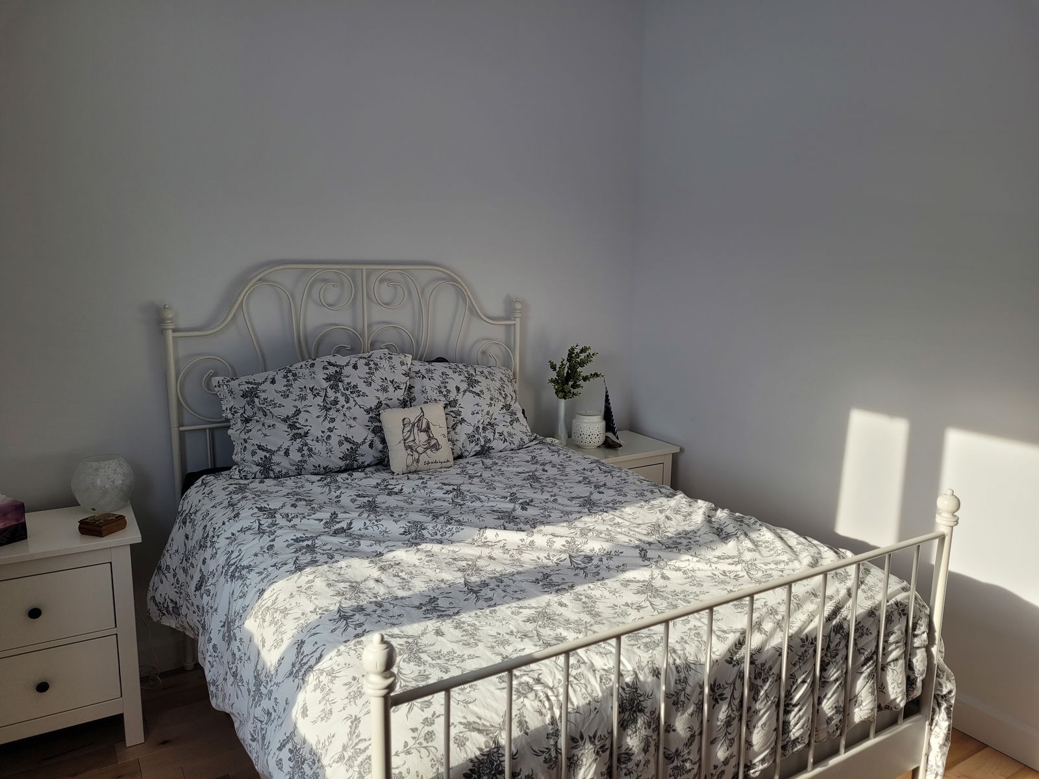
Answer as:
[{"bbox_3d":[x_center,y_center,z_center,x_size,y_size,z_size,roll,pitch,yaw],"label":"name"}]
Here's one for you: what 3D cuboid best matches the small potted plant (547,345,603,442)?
[{"bbox_3d":[0.244,0.039,3.446,0.215,0.440,0.195,-5,11,-31],"label":"small potted plant"}]

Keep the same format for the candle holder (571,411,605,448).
[{"bbox_3d":[0.307,0.184,3.487,0.150,0.142,0.150,1,10,0],"label":"candle holder"}]

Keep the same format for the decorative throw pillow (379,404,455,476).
[{"bbox_3d":[-0.356,0.168,2.766,0.243,0.240,0.085,-7,-12,-30],"label":"decorative throw pillow"}]

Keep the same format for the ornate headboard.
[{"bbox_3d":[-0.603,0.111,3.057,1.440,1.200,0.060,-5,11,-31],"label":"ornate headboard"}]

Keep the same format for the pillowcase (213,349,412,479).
[{"bbox_3d":[-0.705,0.082,2.786,0.665,0.410,0.180,-8,-8,-26],"label":"pillowcase"}]

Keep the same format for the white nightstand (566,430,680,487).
[{"bbox_3d":[0.385,0.581,3.558,0.547,0.663,0.376,-5,11,-31],"label":"white nightstand"}]

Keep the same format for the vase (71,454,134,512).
[{"bbox_3d":[-1.348,0.310,2.528,0.180,0.168,0.180,-5,11,-31],"label":"vase"}]

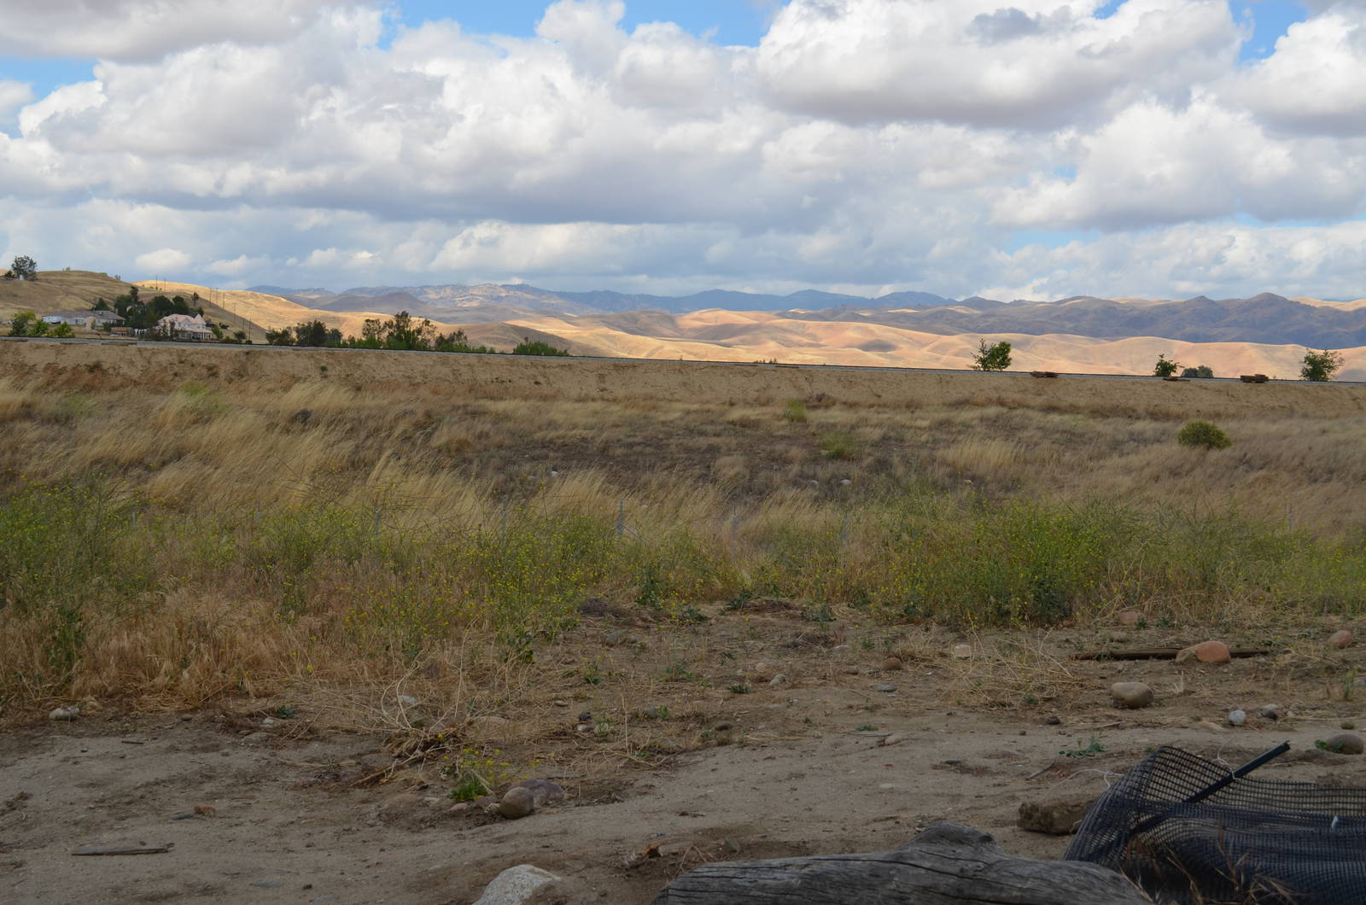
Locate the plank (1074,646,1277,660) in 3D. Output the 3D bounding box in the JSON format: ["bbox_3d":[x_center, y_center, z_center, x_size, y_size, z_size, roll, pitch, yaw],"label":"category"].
[{"bbox_3d":[2.790,1.147,9.070,1.190,0.050,0.110,0,3,-13],"label":"plank"}]

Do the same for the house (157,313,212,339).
[{"bbox_3d":[-162.751,-41.010,520.000,18.000,9.000,13.000,1,3,-12],"label":"house"}]

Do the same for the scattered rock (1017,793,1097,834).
[{"bbox_3d":[1.316,1.272,5.580,0.285,0.125,0.190,1,3,0],"label":"scattered rock"}]

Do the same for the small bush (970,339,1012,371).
[{"bbox_3d":[31.937,-10.023,165.000,4.300,3.600,3.800,1,3,0],"label":"small bush"}]

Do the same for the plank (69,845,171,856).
[{"bbox_3d":[-1.791,1.274,5.080,0.320,0.016,0.055,1,3,-7],"label":"plank"}]

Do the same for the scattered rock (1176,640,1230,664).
[{"bbox_3d":[2.921,1.124,8.930,0.285,0.125,0.210,1,3,0],"label":"scattered rock"}]

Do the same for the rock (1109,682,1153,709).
[{"bbox_3d":[2.156,1.173,7.650,0.205,0.120,0.165,1,3,0],"label":"rock"}]

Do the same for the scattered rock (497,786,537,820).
[{"bbox_3d":[-0.582,1.230,5.580,0.135,0.115,0.135,1,3,0],"label":"scattered rock"}]

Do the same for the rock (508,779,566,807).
[{"bbox_3d":[-0.534,1.250,5.830,0.205,0.100,0.150,1,3,0],"label":"rock"}]

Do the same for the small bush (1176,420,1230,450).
[{"bbox_3d":[26.193,-0.832,80.000,2.700,1.550,2.400,1,3,0],"label":"small bush"}]

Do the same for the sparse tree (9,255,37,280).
[{"bbox_3d":[-298.772,-83.603,720.000,12.500,11.200,11.500,1,3,0],"label":"sparse tree"}]

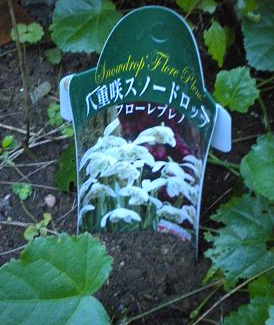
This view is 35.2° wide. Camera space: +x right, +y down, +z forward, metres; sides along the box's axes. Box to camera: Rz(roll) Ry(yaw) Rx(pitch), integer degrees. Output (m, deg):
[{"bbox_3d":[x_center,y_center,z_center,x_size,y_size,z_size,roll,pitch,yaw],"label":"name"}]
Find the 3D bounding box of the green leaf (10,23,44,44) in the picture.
[{"bbox_3d":[-0.097,-0.115,0.385,0.026,0.006,0.022,0,56,0],"label":"green leaf"}]

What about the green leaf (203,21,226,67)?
[{"bbox_3d":[0.068,-0.105,0.380,0.020,0.006,0.042,-7,91,8],"label":"green leaf"}]

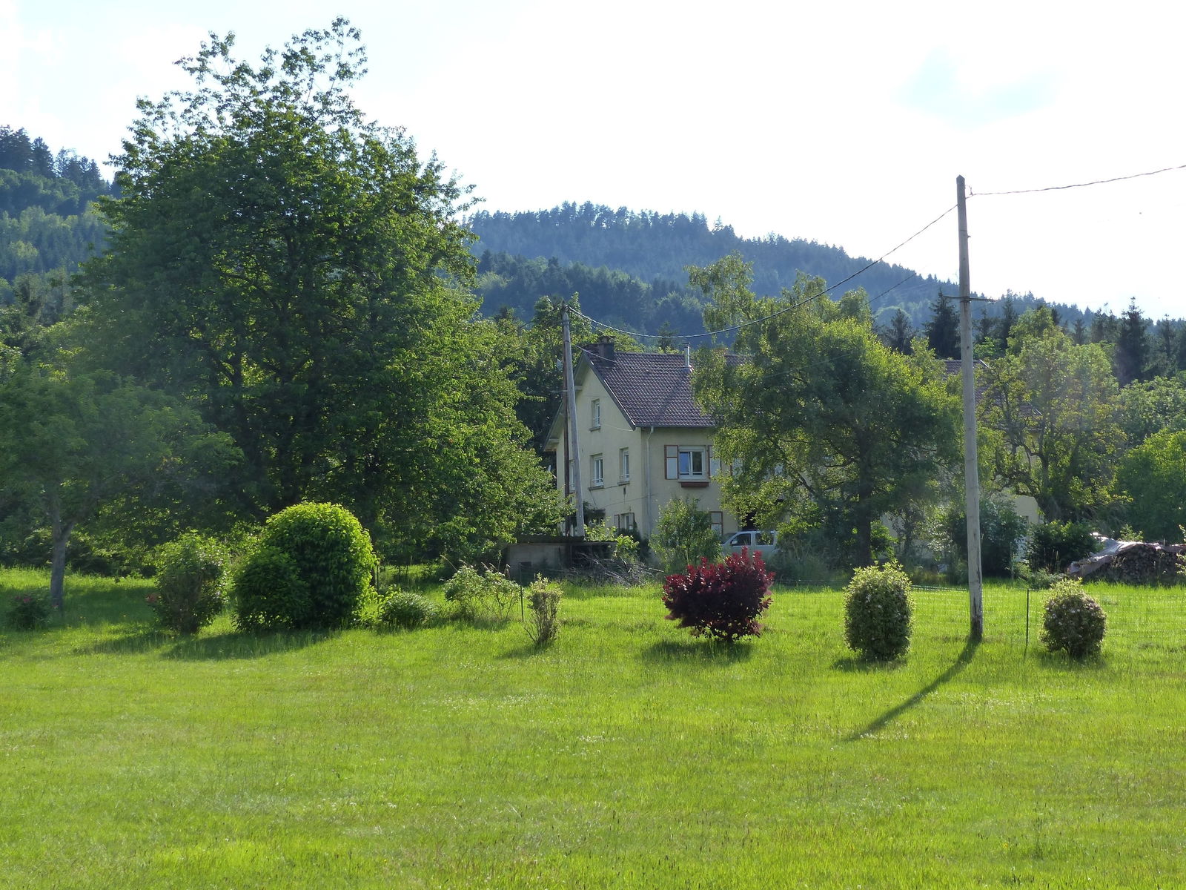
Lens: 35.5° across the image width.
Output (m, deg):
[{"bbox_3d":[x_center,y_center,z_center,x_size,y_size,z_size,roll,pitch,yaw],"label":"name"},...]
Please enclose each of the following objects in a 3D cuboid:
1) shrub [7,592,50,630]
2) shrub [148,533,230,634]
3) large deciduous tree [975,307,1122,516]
[{"bbox_3d":[-9.302,2.742,30.500,0.748,0.639,0.748,1,-4,-17],"label":"shrub"},{"bbox_3d":[-8.135,2.802,37.300,1.620,2.070,1.500,-1,-4,0],"label":"shrub"},{"bbox_3d":[18.821,-0.514,76.000,5.900,10.300,5.700,-1,-4,0],"label":"large deciduous tree"}]

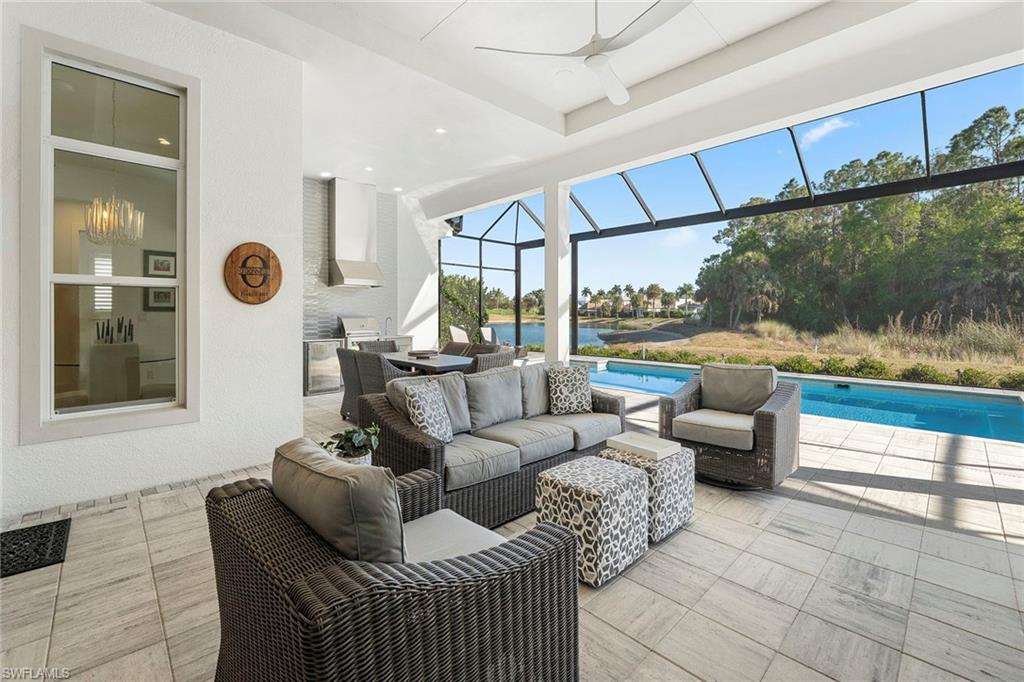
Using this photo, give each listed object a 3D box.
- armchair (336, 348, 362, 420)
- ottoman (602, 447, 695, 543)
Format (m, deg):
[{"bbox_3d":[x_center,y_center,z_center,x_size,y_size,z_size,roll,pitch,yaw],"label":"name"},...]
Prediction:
[{"bbox_3d":[-1.947,0.605,5.465,0.600,0.900,0.640,2,3,45],"label":"armchair"},{"bbox_3d":[0.928,0.983,2.772,0.475,0.470,0.465,-4,5,-43],"label":"ottoman"}]

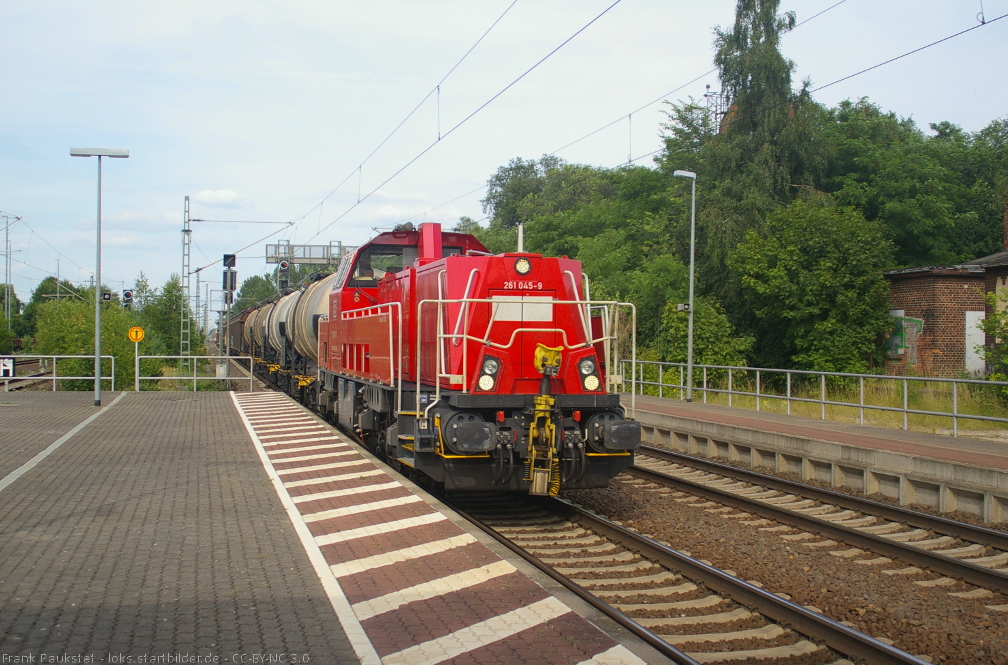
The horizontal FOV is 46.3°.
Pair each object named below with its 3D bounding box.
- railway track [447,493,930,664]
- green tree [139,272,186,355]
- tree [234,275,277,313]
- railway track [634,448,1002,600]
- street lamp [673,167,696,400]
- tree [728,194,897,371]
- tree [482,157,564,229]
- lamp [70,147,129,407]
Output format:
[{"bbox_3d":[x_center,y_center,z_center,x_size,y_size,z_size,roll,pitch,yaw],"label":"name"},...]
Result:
[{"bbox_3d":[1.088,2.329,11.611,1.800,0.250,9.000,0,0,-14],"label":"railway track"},{"bbox_3d":[-20.839,-0.552,71.976,3.300,5.990,3.300,0,0,-16],"label":"green tree"},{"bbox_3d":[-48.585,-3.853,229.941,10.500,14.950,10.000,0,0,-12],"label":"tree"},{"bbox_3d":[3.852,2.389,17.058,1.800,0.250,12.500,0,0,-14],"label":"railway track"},{"bbox_3d":[4.842,-1.231,31.400,0.650,6.140,0.250,0,0,-14],"label":"street lamp"},{"bbox_3d":[9.774,-1.181,37.476,5.400,6.170,5.200,0,0,15],"label":"tree"},{"bbox_3d":[1.183,-4.834,77.945,7.000,13.920,7.000,0,0,1],"label":"tree"},{"bbox_3d":[-9.660,-1.316,28.116,1.340,6.150,0.250,0,0,-14],"label":"lamp"}]

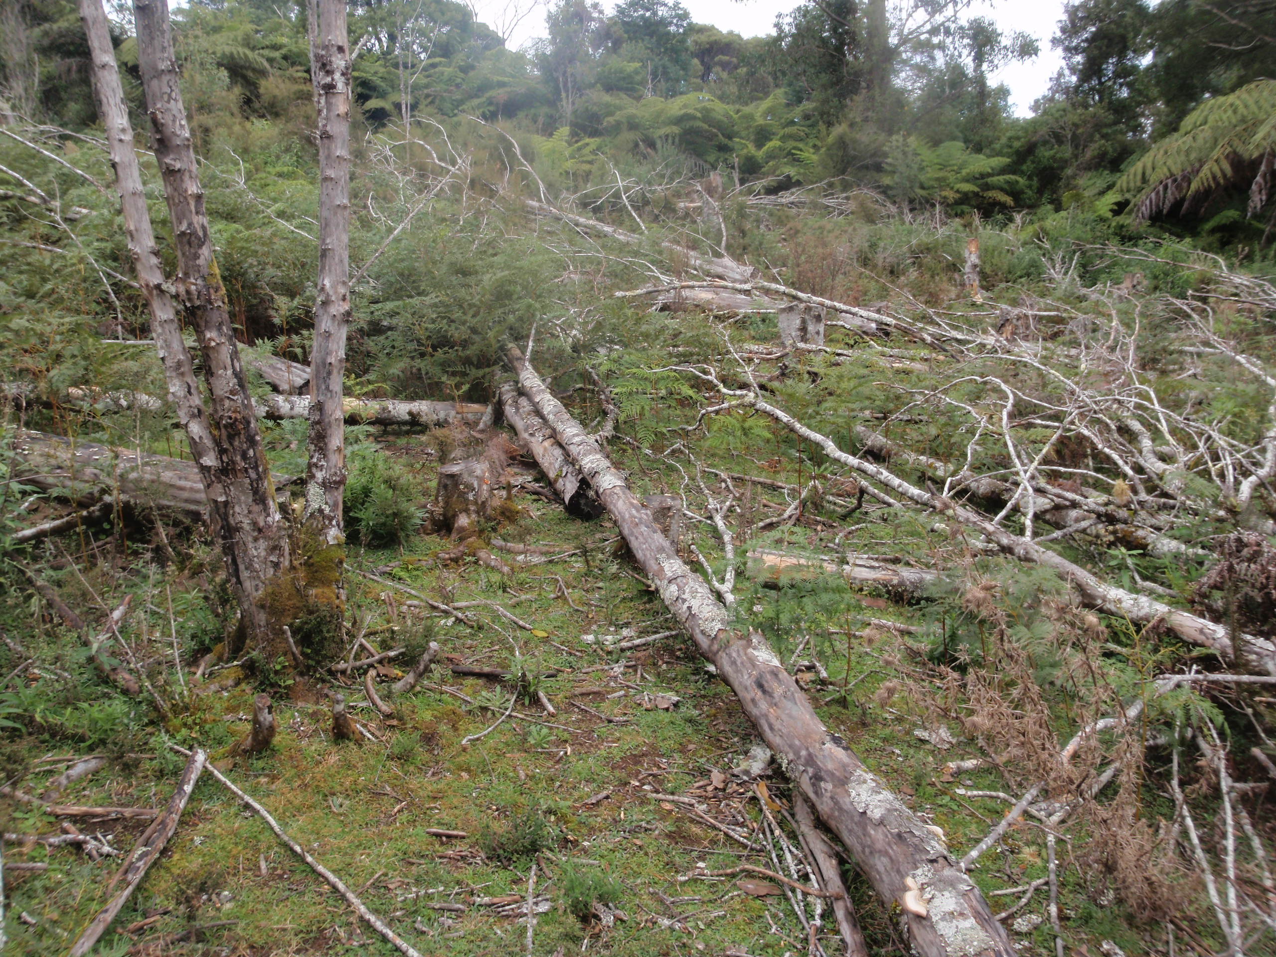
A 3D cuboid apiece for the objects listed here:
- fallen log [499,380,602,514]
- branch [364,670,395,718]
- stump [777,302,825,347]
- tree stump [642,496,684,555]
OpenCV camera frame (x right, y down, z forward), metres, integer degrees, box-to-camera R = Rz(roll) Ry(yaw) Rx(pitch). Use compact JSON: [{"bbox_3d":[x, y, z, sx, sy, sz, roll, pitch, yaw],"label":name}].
[{"bbox_3d":[-0.756,-0.352,7.700,0.220,0.220,3.819,-3,14,-13],"label":"fallen log"},{"bbox_3d":[-0.775,0.638,3.082,0.050,0.035,0.262,-8,21,-23],"label":"branch"},{"bbox_3d":[1.337,-1.209,8.369,0.360,0.400,0.340,2,13,9],"label":"stump"},{"bbox_3d":[0.104,0.192,4.185,0.155,0.230,0.155,0,13,1],"label":"tree stump"}]

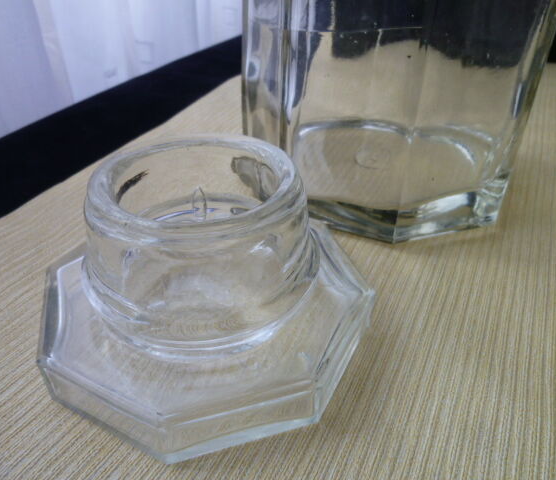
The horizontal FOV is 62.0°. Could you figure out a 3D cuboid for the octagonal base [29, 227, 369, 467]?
[{"bbox_3d":[-0.026,0.022,0.174,0.110,0.018,0.110,18,39,20],"label":"octagonal base"}]

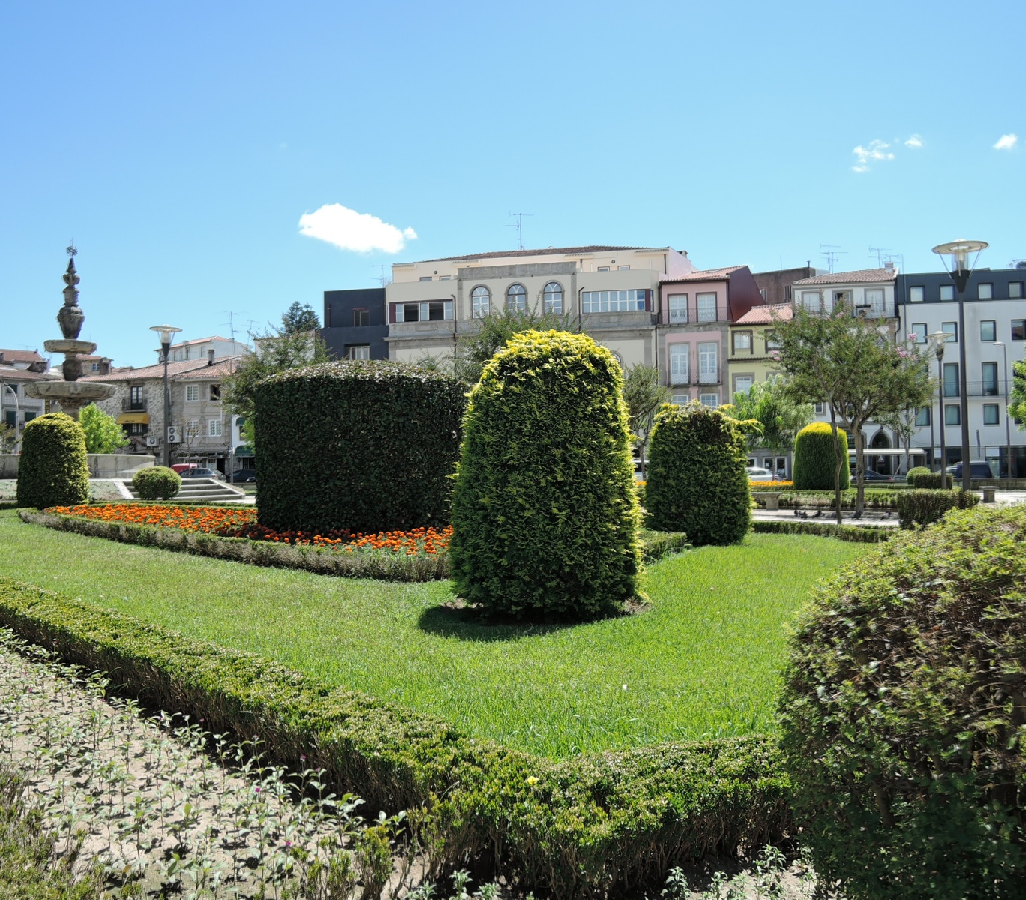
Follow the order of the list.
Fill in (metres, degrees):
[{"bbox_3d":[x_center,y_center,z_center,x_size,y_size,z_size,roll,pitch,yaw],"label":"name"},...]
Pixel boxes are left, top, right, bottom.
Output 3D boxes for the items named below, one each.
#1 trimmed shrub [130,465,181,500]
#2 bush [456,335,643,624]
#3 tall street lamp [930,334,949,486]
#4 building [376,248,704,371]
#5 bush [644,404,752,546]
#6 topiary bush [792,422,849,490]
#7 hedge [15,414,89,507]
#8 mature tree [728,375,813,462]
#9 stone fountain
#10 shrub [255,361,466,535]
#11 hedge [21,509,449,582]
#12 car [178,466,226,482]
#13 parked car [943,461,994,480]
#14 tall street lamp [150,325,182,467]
[{"bbox_3d":[-10.518,0.956,24.500,1.460,1.000,1.460,-1,-2,0],"label":"trimmed shrub"},{"bbox_3d":[0.332,0.169,8.550,1.930,2.800,1.930,-1,-1,2],"label":"bush"},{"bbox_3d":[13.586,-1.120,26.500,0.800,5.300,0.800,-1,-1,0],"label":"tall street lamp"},{"bbox_3d":[1.879,-6.248,66.447,22.000,18.500,9.000,-1,-2,10],"label":"building"},{"bbox_3d":[3.471,0.435,15.600,1.970,2.500,1.970,-1,-2,0],"label":"bush"},{"bbox_3d":[11.457,0.227,31.000,2.050,2.550,2.050,-1,-1,20],"label":"topiary bush"},{"bbox_3d":[-11.907,0.274,21.499,1.880,2.460,1.880,-1,-2,0],"label":"hedge"},{"bbox_3d":[14.237,-0.961,45.979,4.700,6.320,4.700,-1,-2,0],"label":"mature tree"},{"bbox_3d":[-15.955,-3.365,30.000,3.350,7.700,3.350,-1,-2,0],"label":"stone fountain"},{"bbox_3d":[-2.875,-0.081,16.000,4.150,3.280,4.100,0,-1,-10],"label":"shrub"},{"bbox_3d":[-6.349,1.329,14.790,15.210,0.450,1.260,-2,-2,42],"label":"hedge"},{"bbox_3d":[-21.418,1.986,55.990,4.250,1.470,1.780,-1,-2,12],"label":"car"},{"bbox_3d":[29.344,1.642,55.000,4.400,1.750,1.800,-1,-1,11],"label":"parked car"},{"bbox_3d":[-13.109,-1.655,31.487,1.240,6.200,1.240,-1,-2,0],"label":"tall street lamp"}]

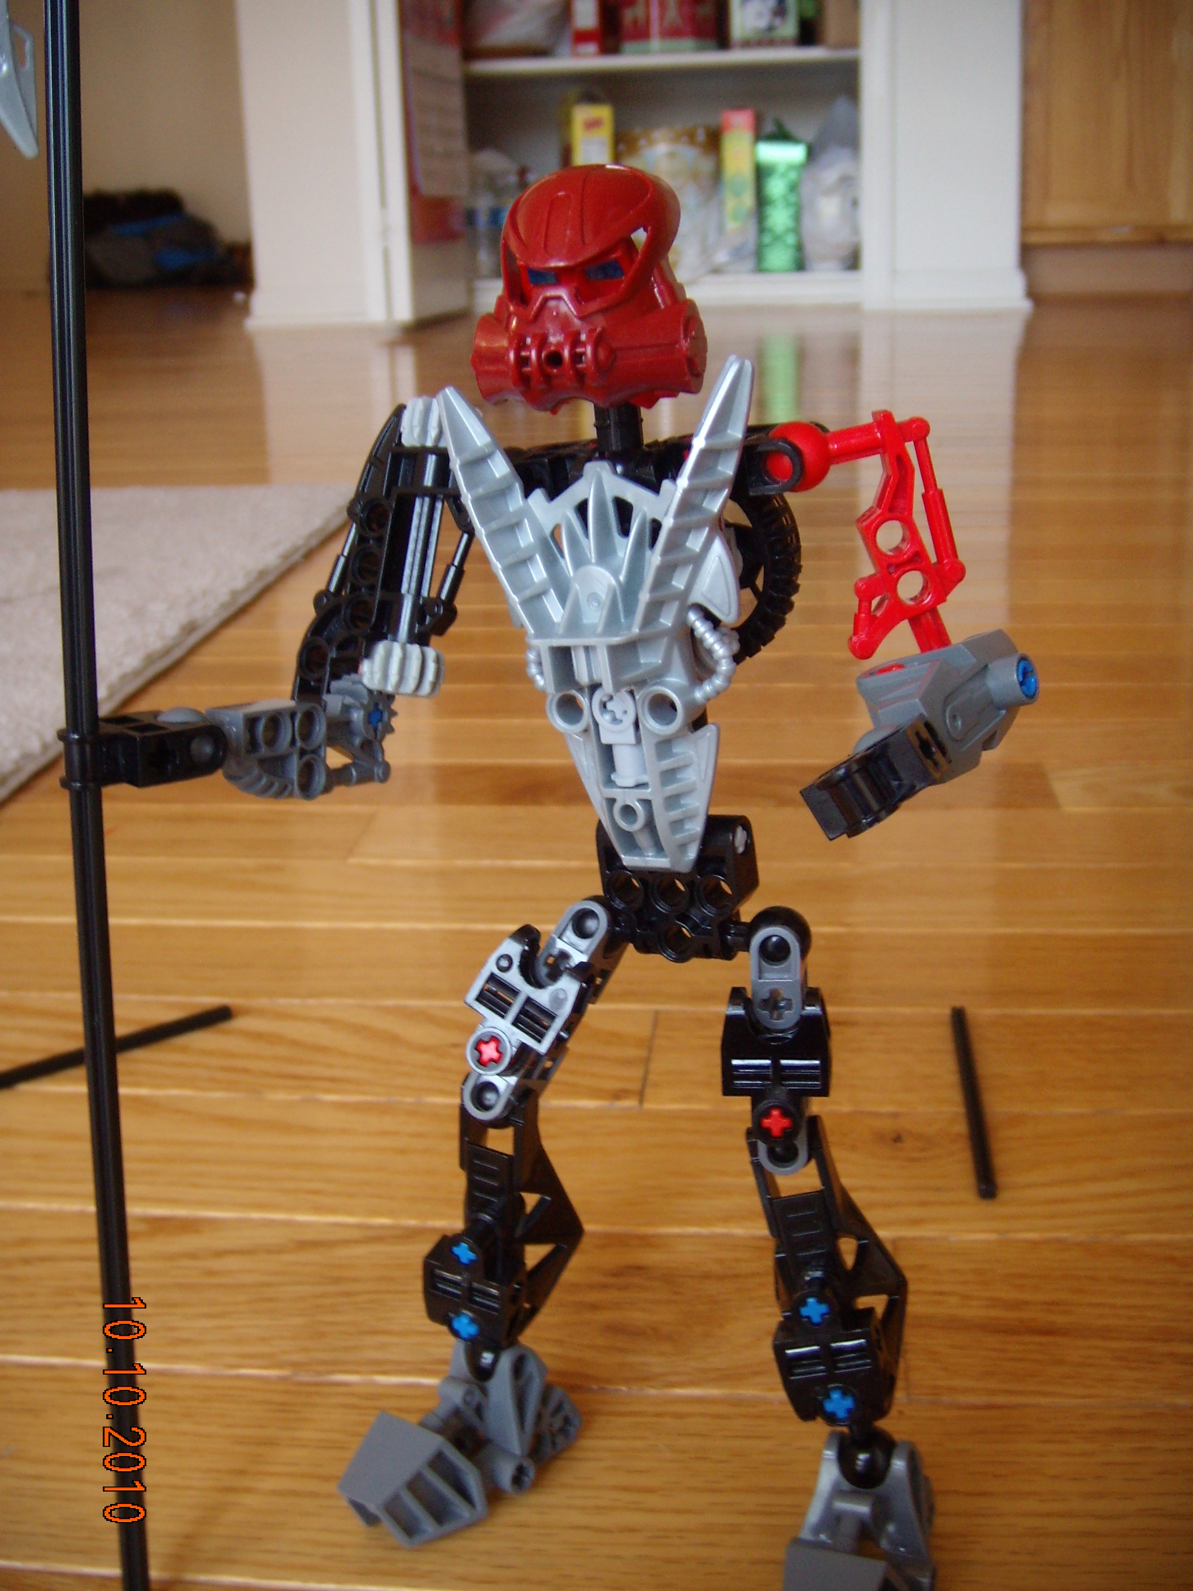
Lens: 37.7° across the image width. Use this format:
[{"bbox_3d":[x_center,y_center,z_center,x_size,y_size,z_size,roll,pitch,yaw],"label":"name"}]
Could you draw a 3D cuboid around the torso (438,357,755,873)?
[{"bbox_3d":[0.005,-0.024,0.265,0.048,0.079,0.028,0,18,21],"label":"torso"}]

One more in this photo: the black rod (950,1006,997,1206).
[{"bbox_3d":[0.095,0.075,0.442,0.005,0.005,0.096,0,19,7],"label":"black rod"}]

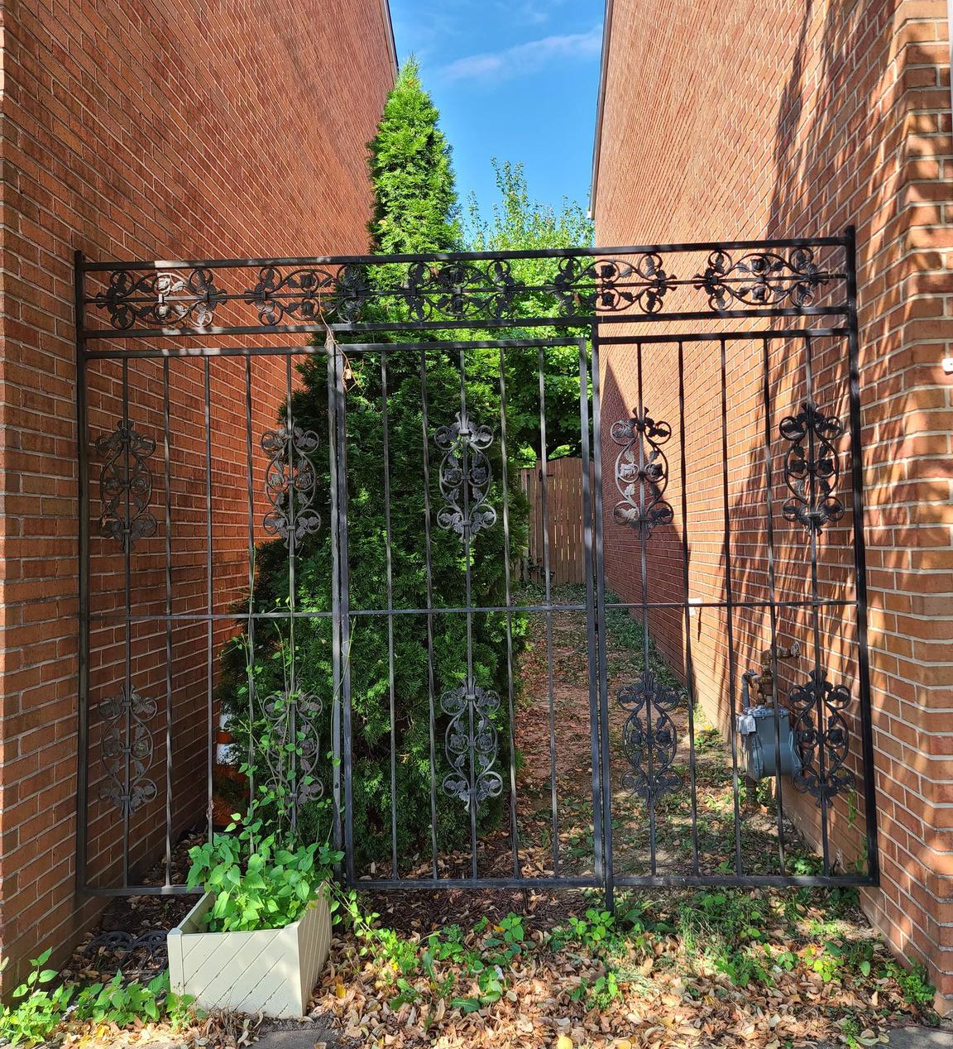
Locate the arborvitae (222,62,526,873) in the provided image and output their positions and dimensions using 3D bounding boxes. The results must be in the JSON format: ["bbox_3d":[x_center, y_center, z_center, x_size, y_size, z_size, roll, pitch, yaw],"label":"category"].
[{"bbox_3d":[-0.507,-0.417,4.419,1.430,3.620,1.430,-2,-1,3],"label":"arborvitae"}]

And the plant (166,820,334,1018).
[{"bbox_3d":[-0.676,1.183,2.838,0.410,0.500,0.400,-2,-1,3],"label":"plant"}]

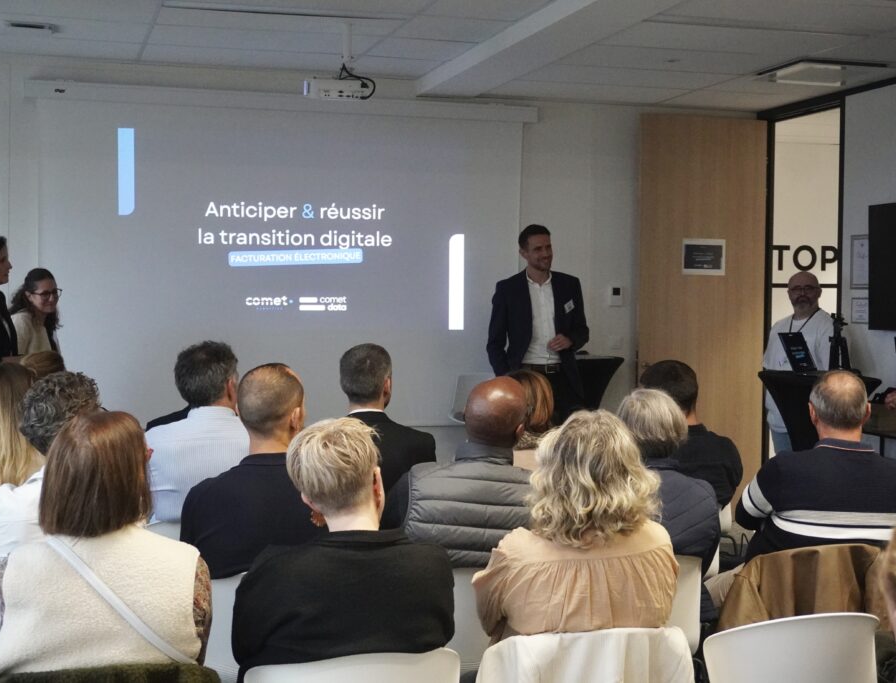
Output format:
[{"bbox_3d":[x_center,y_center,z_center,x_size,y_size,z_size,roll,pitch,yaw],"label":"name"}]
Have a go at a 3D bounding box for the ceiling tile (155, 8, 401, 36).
[{"bbox_3d":[-0.847,-1.625,6.184,1.209,0.020,0.430,-1,3,-17],"label":"ceiling tile"}]

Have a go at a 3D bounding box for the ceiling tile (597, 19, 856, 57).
[{"bbox_3d":[1.404,-1.515,6.112,1.209,0.020,0.599,-1,3,-17],"label":"ceiling tile"}]

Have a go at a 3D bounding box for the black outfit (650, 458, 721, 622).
[{"bbox_3d":[0.593,0.589,3.600,0.460,0.580,0.360,0,3,-14],"label":"black outfit"}]

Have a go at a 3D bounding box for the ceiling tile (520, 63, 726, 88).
[{"bbox_3d":[1.007,-1.486,6.845,1.143,0.025,0.525,-1,3,-18],"label":"ceiling tile"}]

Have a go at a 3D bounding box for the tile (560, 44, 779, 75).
[{"bbox_3d":[1.230,-1.544,6.685,1.209,0.020,0.599,-1,3,-17],"label":"tile"}]

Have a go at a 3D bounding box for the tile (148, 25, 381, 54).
[{"bbox_3d":[-0.997,-1.649,6.676,1.209,0.020,0.599,-1,3,-17],"label":"tile"}]

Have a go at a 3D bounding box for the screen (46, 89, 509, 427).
[{"bbox_3d":[-0.895,-0.408,7.087,2.828,1.848,0.040,-1,3,-18],"label":"screen"}]

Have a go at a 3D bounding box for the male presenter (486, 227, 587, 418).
[{"bbox_3d":[0.460,0.315,6.389,0.540,1.846,0.360,0,2,-12],"label":"male presenter"}]

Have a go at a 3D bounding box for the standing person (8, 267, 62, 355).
[{"bbox_3d":[-2.152,0.400,6.200,0.300,1.580,0.440,3,4,41],"label":"standing person"}]

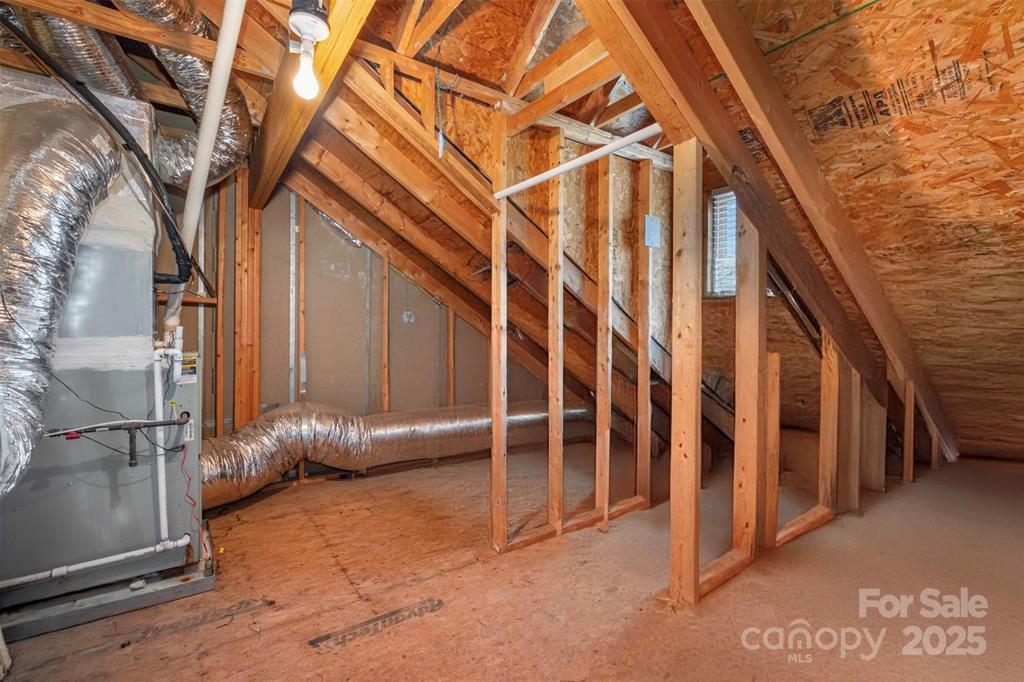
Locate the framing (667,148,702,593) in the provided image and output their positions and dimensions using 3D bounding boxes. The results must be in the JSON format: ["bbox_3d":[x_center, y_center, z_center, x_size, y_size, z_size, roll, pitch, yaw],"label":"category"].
[{"bbox_3d":[0.711,0.131,1.734,0.038,1.804,0.095,0,0,-33],"label":"framing"}]

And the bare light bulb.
[{"bbox_3d":[-0.541,-0.697,1.120,0.062,0.115,0.062,0,0,-33],"label":"bare light bulb"}]

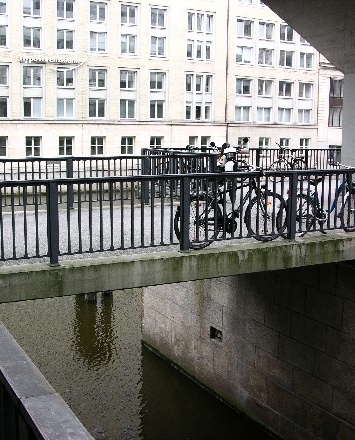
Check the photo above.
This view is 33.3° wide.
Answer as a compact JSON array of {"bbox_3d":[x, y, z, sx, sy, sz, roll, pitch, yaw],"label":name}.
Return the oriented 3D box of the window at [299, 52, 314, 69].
[{"bbox_3d":[15.362,-18.822,70.313,2.050,2.080,0.200,-4,10,-28],"label":"window"}]

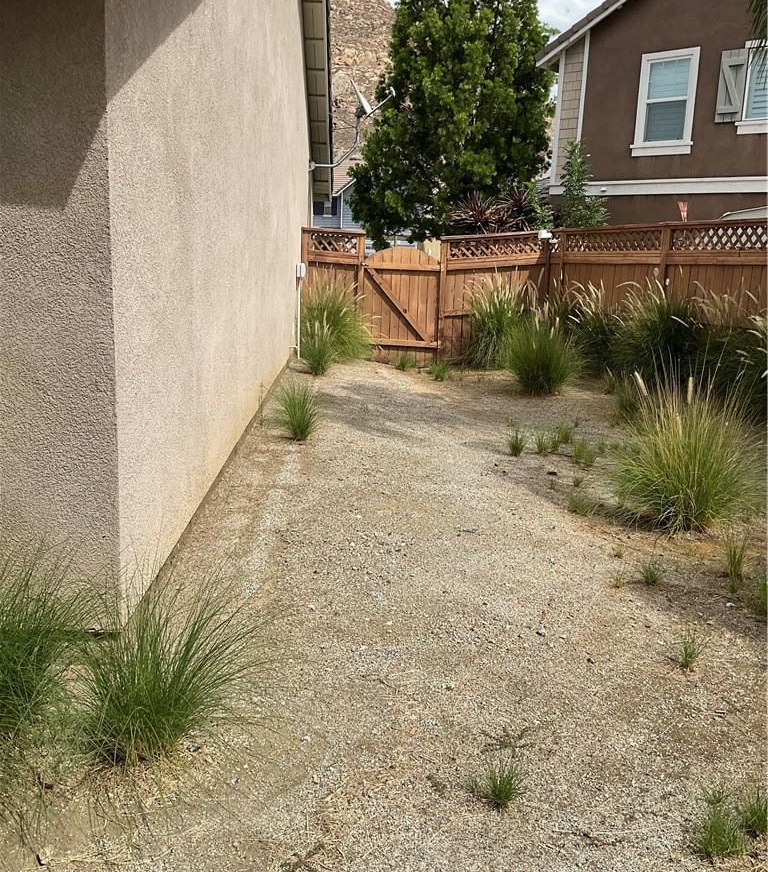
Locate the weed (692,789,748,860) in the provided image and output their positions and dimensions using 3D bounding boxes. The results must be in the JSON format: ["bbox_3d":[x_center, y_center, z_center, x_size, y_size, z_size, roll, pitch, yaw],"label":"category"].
[{"bbox_3d":[0.846,0.969,2.156,0.132,0.134,0.117,7,12,24],"label":"weed"}]

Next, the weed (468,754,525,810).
[{"bbox_3d":[0.304,0.927,2.319,0.142,0.118,0.126,4,11,9],"label":"weed"}]

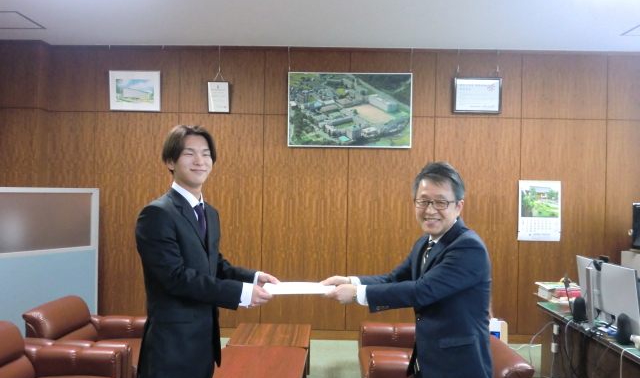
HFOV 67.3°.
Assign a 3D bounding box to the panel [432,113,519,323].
[{"bbox_3d":[1.614,0.380,4.981,0.882,2.224,0.050,1,0,1],"label":"panel"}]

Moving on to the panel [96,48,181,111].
[{"bbox_3d":[-1.899,-1.137,5.019,0.882,0.683,0.050,1,0,1],"label":"panel"}]

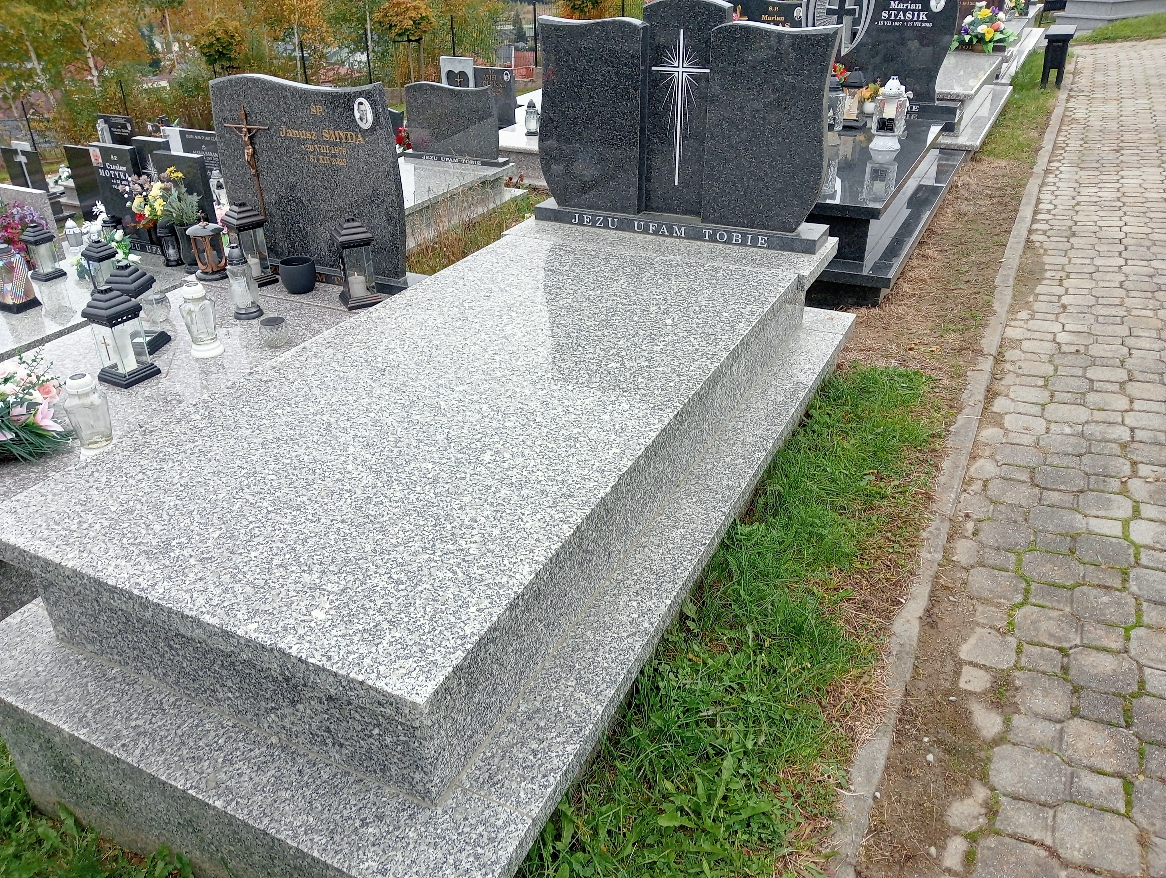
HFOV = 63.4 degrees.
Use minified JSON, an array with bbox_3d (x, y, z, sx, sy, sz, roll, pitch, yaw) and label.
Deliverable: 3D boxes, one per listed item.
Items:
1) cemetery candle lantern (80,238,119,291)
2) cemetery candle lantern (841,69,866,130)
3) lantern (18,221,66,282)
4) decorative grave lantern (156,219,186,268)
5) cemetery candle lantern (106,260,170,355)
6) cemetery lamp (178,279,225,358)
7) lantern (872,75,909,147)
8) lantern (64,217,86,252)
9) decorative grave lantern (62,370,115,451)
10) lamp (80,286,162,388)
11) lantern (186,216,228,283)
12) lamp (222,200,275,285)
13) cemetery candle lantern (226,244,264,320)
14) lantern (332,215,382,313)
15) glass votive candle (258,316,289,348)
[{"bbox_3d":[-1.945,-0.695,3.825,0.115,0.228,0.115,16,34,27],"label":"cemetery candle lantern"},{"bbox_3d":[1.298,-1.643,4.538,0.155,0.263,0.155,18,35,30],"label":"cemetery candle lantern"},{"bbox_3d":[-2.308,-0.803,4.027,0.113,0.225,0.113,16,34,27],"label":"lantern"},{"bbox_3d":[-1.822,-0.868,4.157,0.086,0.200,0.086,13,32,23],"label":"decorative grave lantern"},{"bbox_3d":[-1.294,-0.384,2.720,0.122,0.255,0.122,4,30,8],"label":"cemetery candle lantern"},{"bbox_3d":[-1.089,-0.343,2.692,0.099,0.204,0.099,13,32,23],"label":"cemetery lamp"},{"bbox_3d":[1.334,-1.416,4.102,0.145,0.297,0.145,13,32,23],"label":"lantern"},{"bbox_3d":[-2.357,-0.939,4.349,0.082,0.146,0.082,13,32,23],"label":"lantern"},{"bbox_3d":[-1.135,-0.053,2.179,0.099,0.204,0.099,13,32,23],"label":"decorative grave lantern"},{"bbox_3d":[-1.534,-0.352,3.120,0.148,0.316,0.148,16,34,27],"label":"lamp"},{"bbox_3d":[-1.296,-0.666,3.261,0.122,0.214,0.122,13,32,23],"label":"lantern"},{"bbox_3d":[-1.133,-0.670,3.208,0.122,0.269,0.122,-25,38,-36],"label":"lamp"},{"bbox_3d":[-1.304,-0.612,3.615,0.115,0.275,0.115,13,32,23],"label":"cemetery candle lantern"},{"bbox_3d":[-0.730,-0.572,3.022,0.122,0.270,0.122,-18,34,-27],"label":"lantern"},{"bbox_3d":[-0.901,-0.311,2.767,0.083,0.071,0.083,-1,29,0],"label":"glass votive candle"}]

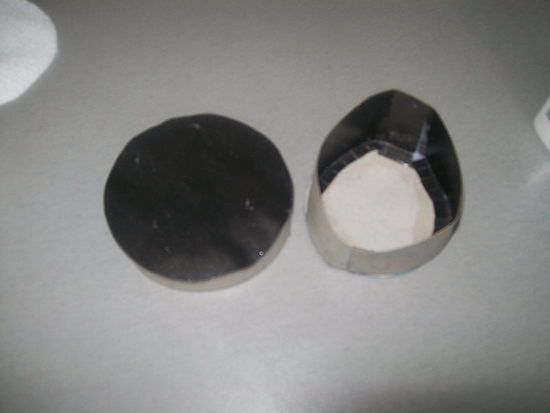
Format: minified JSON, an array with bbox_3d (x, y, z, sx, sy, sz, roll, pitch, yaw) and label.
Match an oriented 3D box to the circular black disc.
[{"bbox_3d":[-0.043,-0.004,0.330,0.105,0.021,0.105,0,63,-2],"label":"circular black disc"}]

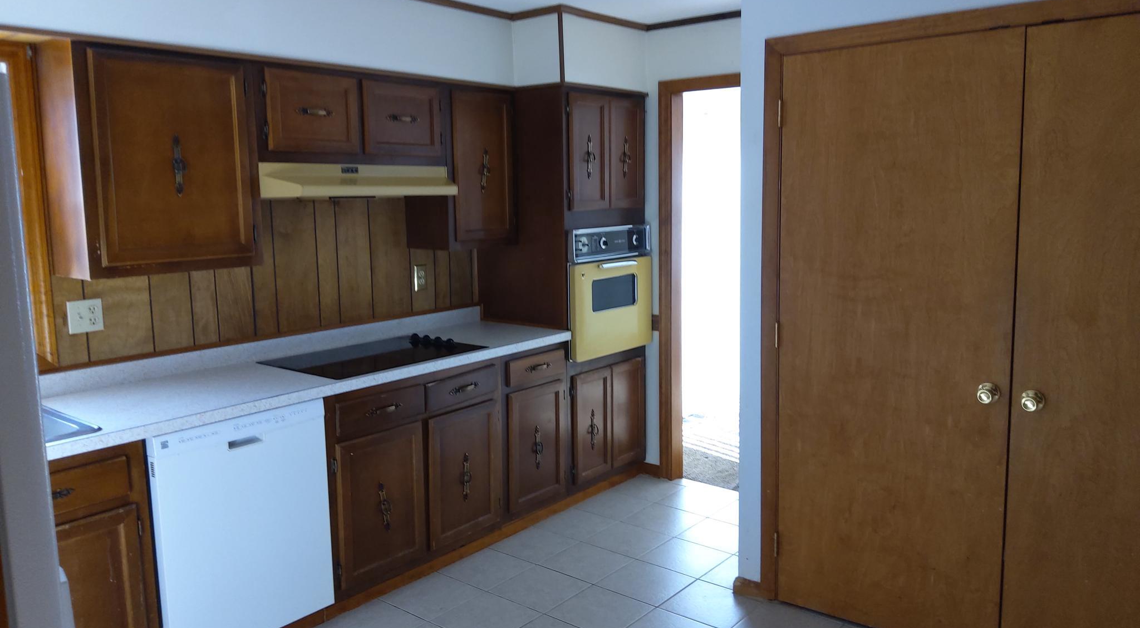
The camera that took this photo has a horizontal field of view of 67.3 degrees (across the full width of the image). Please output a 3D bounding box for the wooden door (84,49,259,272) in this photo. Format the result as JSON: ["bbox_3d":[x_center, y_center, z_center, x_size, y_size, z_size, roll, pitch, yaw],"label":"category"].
[{"bbox_3d":[-1.331,-0.515,2.899,0.022,0.676,0.522,5,10,39],"label":"wooden door"}]

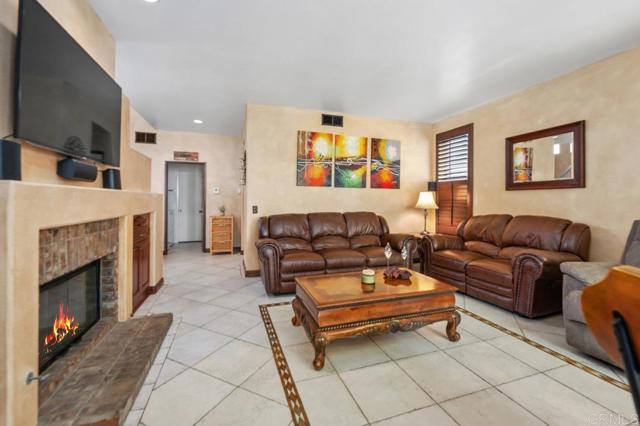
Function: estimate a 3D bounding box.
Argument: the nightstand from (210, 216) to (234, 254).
[{"bbox_3d":[-2.404,0.537,6.130,0.517,0.916,0.330,0,2,-19],"label":"nightstand"}]

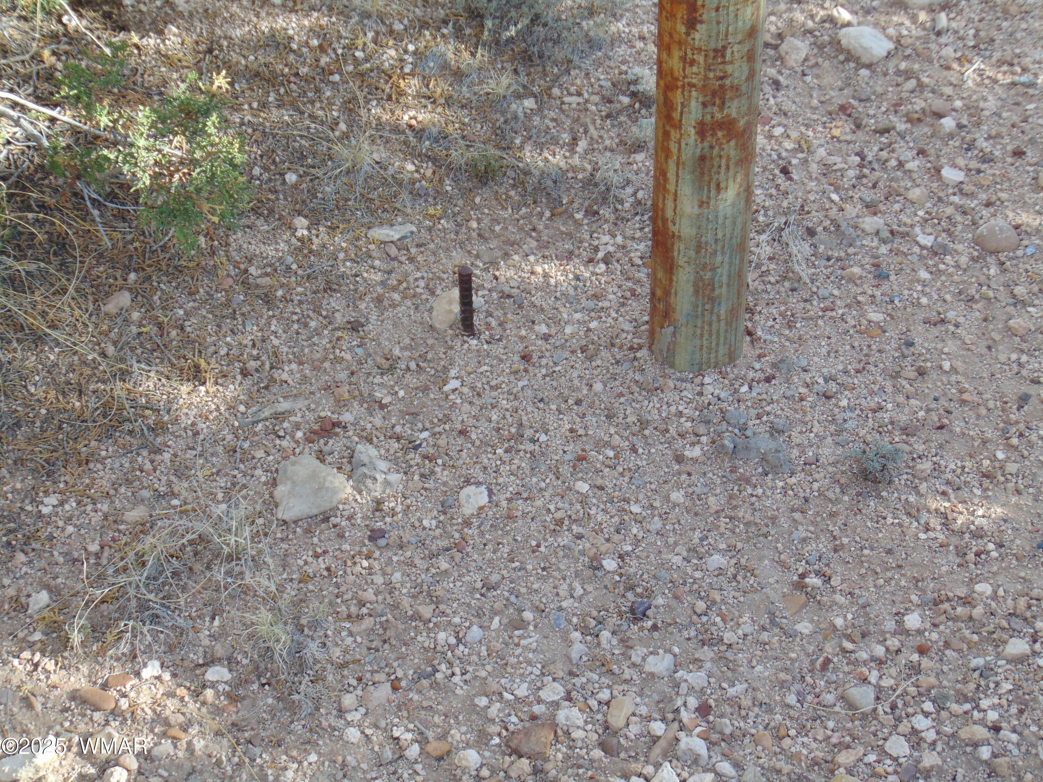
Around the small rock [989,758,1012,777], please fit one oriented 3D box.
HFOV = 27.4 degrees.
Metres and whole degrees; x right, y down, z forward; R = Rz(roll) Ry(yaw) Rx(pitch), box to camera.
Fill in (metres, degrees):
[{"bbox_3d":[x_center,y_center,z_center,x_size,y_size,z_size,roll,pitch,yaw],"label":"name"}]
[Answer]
[{"bbox_3d":[0.466,0.362,2.066,0.021,0.011,0.019,-20,47,-18],"label":"small rock"}]

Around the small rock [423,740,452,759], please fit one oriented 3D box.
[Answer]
[{"bbox_3d":[-0.082,0.351,2.096,0.025,0.012,0.019,-1,45,1],"label":"small rock"}]

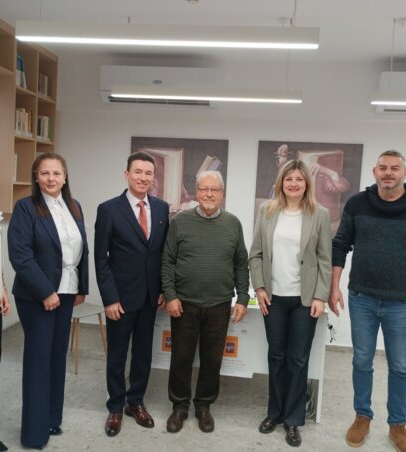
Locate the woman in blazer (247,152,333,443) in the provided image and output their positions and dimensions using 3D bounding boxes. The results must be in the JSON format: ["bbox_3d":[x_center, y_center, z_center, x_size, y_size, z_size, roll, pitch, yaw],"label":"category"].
[{"bbox_3d":[0.553,0.451,3.062,0.500,1.716,0.340,4,5,8],"label":"woman in blazer"}]

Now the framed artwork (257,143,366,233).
[{"bbox_3d":[0.970,-0.295,4.539,0.945,0.950,0.030,4,5,7],"label":"framed artwork"}]

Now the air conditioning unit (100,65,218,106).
[{"bbox_3d":[-0.390,-1.285,4.529,1.090,0.320,0.230,4,5,7],"label":"air conditioning unit"}]

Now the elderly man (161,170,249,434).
[{"bbox_3d":[-0.012,0.465,3.090,0.540,1.623,0.330,3,5,-2],"label":"elderly man"}]

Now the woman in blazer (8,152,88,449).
[{"bbox_3d":[-0.888,0.415,2.833,0.480,1.673,0.360,0,6,-34],"label":"woman in blazer"}]

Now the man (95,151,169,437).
[{"bbox_3d":[-0.447,0.396,3.057,0.490,1.718,0.340,1,6,-26],"label":"man"}]

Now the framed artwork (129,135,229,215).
[{"bbox_3d":[-0.245,-0.358,4.687,0.940,0.950,0.030,4,5,7],"label":"framed artwork"}]

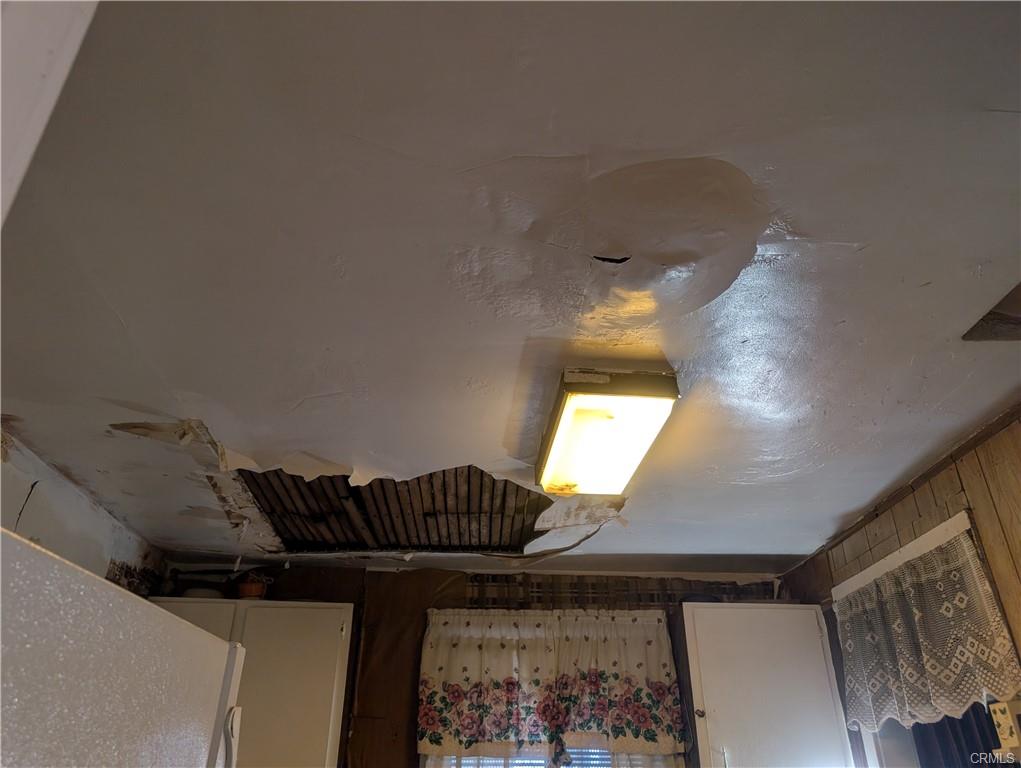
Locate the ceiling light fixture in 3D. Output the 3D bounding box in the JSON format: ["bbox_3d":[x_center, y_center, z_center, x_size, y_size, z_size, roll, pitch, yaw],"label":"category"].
[{"bbox_3d":[0.260,0.165,2.055,0.294,0.099,0.602,2,-31,-4],"label":"ceiling light fixture"}]

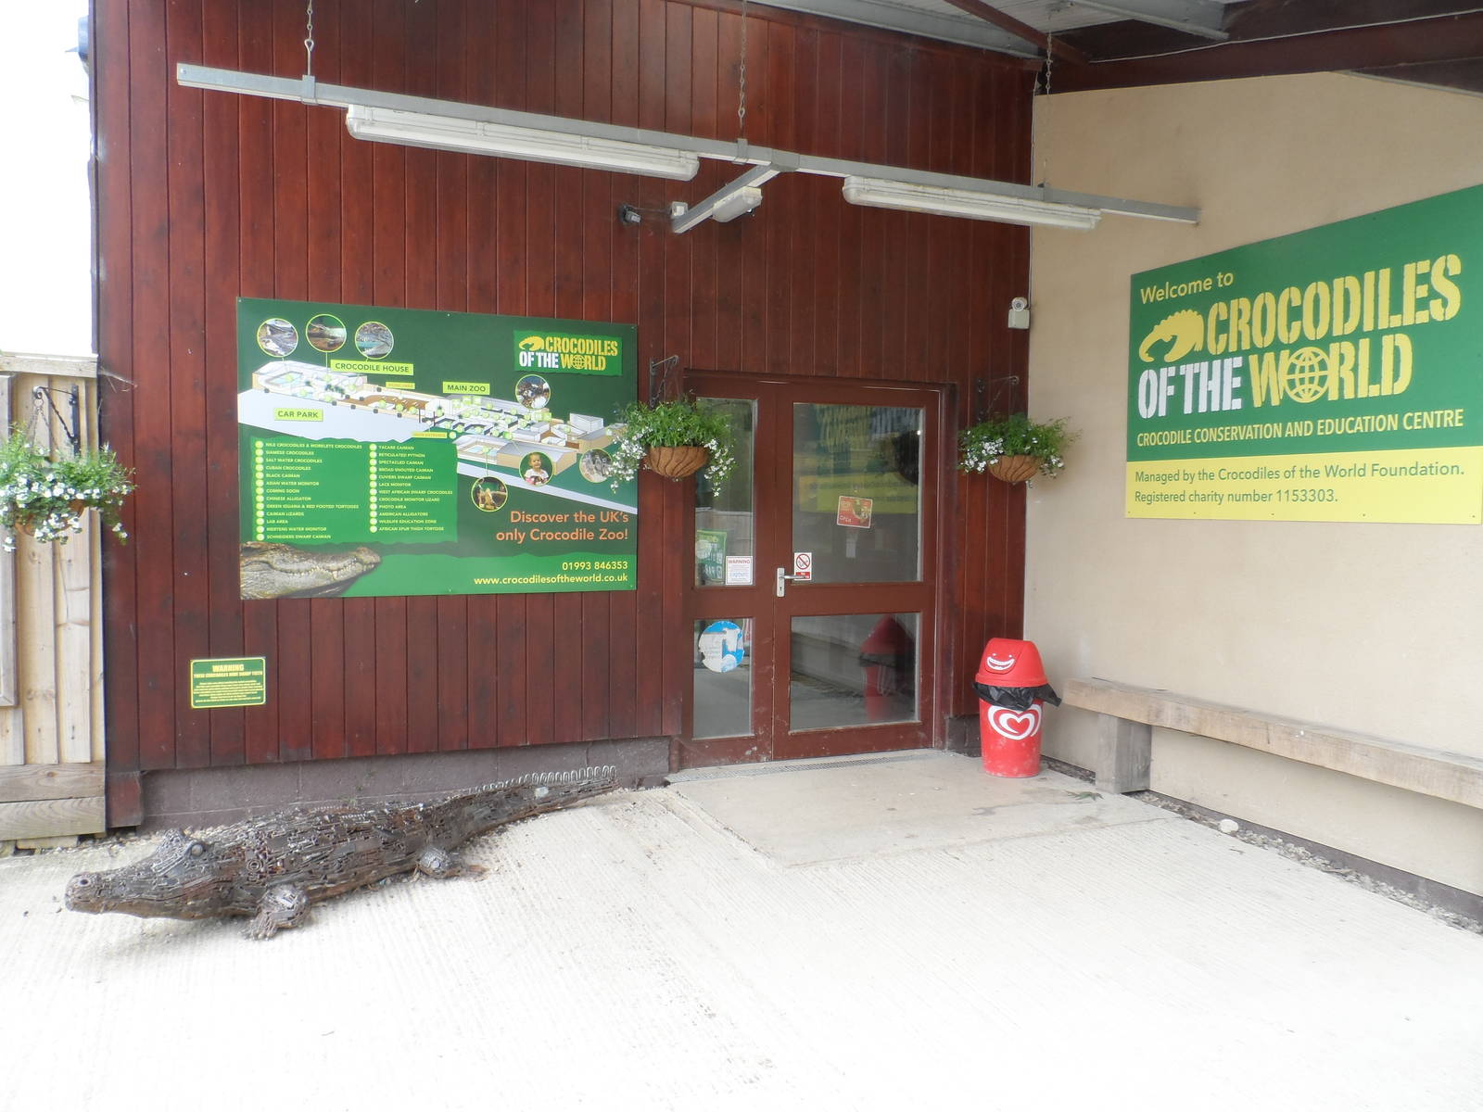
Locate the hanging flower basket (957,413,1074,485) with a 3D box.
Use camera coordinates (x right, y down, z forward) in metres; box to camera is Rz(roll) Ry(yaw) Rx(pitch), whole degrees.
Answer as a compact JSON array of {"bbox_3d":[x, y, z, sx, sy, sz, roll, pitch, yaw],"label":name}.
[{"bbox_3d":[1.470,-0.572,5.517,0.570,0.380,0.530,0,3,-20],"label":"hanging flower basket"}]

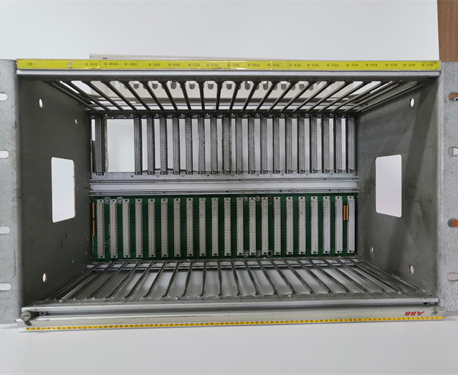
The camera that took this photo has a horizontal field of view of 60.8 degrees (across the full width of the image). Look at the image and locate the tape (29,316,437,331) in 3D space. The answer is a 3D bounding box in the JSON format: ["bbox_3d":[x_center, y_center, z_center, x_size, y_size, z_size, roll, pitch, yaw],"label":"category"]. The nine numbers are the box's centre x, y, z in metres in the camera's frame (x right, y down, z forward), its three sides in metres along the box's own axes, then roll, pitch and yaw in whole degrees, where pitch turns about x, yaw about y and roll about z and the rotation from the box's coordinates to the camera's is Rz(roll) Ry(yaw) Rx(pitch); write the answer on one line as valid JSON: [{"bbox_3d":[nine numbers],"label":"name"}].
[{"bbox_3d":[0.012,0.138,0.399,0.427,0.004,0.002,0,-9,-3],"label":"tape"}]

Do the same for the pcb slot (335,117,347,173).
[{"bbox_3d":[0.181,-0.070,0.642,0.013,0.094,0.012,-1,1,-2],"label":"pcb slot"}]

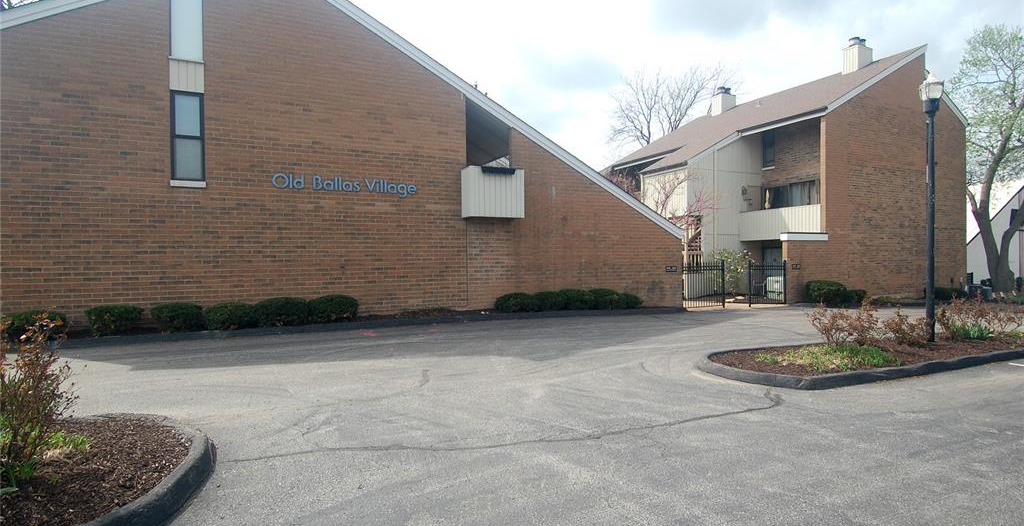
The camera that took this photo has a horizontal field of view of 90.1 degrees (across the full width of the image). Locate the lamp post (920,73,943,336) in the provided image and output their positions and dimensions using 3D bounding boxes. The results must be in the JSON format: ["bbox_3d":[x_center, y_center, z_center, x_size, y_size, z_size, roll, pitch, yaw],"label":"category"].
[{"bbox_3d":[6.887,-0.912,8.400,0.320,4.400,0.320,0,0,17],"label":"lamp post"}]

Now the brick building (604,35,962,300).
[{"bbox_3d":[12.228,-4.361,26.854,13.000,11.800,13.800,-1,1,-25],"label":"brick building"}]

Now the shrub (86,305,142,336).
[{"bbox_3d":[-7.428,1.058,9.544,0.857,0.605,0.780,-1,1,-25],"label":"shrub"}]

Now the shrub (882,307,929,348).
[{"bbox_3d":[6.666,1.074,8.650,0.720,0.660,0.680,-1,1,-25],"label":"shrub"}]

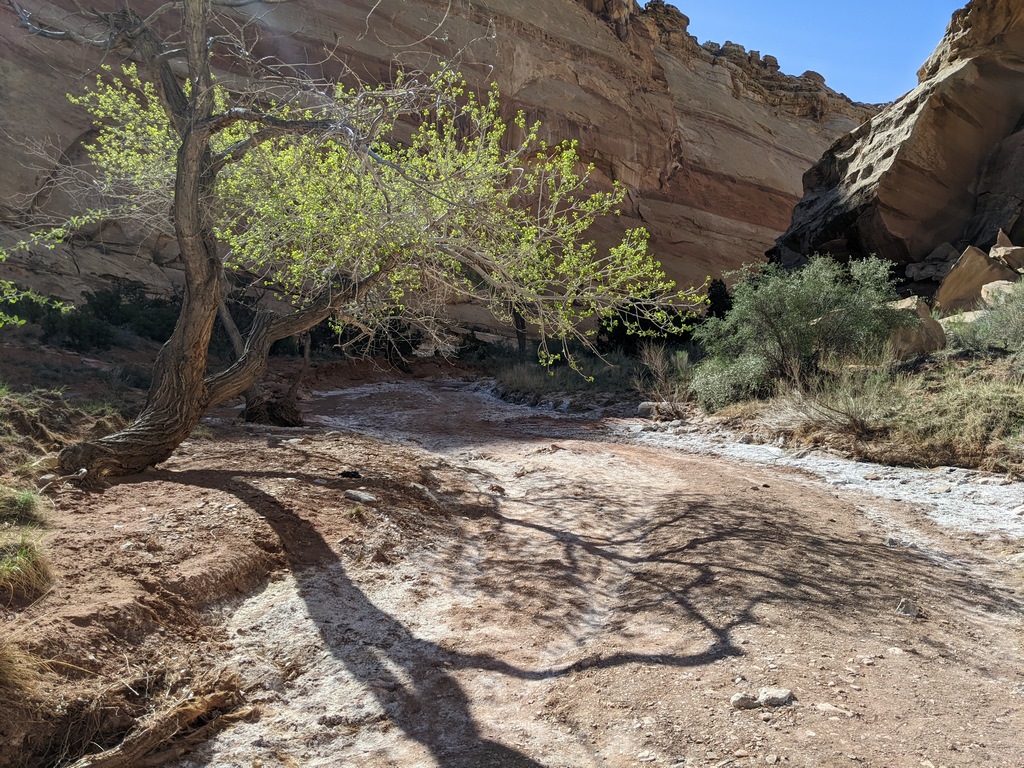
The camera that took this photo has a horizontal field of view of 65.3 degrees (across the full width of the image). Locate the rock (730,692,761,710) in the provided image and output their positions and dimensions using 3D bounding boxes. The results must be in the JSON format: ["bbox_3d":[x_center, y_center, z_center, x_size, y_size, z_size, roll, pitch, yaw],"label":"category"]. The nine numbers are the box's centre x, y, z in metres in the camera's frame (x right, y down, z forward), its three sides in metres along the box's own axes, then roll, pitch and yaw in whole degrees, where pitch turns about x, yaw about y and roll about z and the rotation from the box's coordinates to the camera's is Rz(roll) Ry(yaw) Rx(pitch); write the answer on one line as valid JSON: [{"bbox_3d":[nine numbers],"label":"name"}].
[{"bbox_3d":[1.082,1.471,3.700,0.125,0.060,0.095,0,3,0],"label":"rock"}]

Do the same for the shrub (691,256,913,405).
[{"bbox_3d":[5.537,-1.045,15.600,3.900,2.700,3.300,0,3,0],"label":"shrub"}]

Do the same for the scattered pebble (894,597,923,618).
[{"bbox_3d":[2.355,1.329,4.750,0.140,0.100,0.120,0,3,0],"label":"scattered pebble"}]

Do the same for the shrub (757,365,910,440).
[{"bbox_3d":[5.009,0.292,12.600,2.050,1.100,1.550,0,3,0],"label":"shrub"}]

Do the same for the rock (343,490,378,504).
[{"bbox_3d":[-1.338,1.009,7.100,0.290,0.090,0.190,0,3,0],"label":"rock"}]

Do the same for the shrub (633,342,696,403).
[{"bbox_3d":[3.303,-0.249,17.300,1.300,1.250,1.100,0,3,0],"label":"shrub"}]

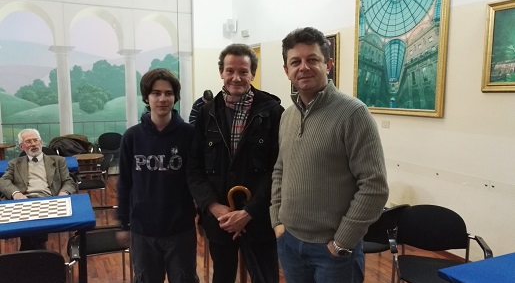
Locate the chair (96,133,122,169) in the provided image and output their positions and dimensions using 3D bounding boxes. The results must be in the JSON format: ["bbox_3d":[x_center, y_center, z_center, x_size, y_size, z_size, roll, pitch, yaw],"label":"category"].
[{"bbox_3d":[-2.480,0.305,6.320,0.580,0.840,0.560,-4,8,-27],"label":"chair"}]

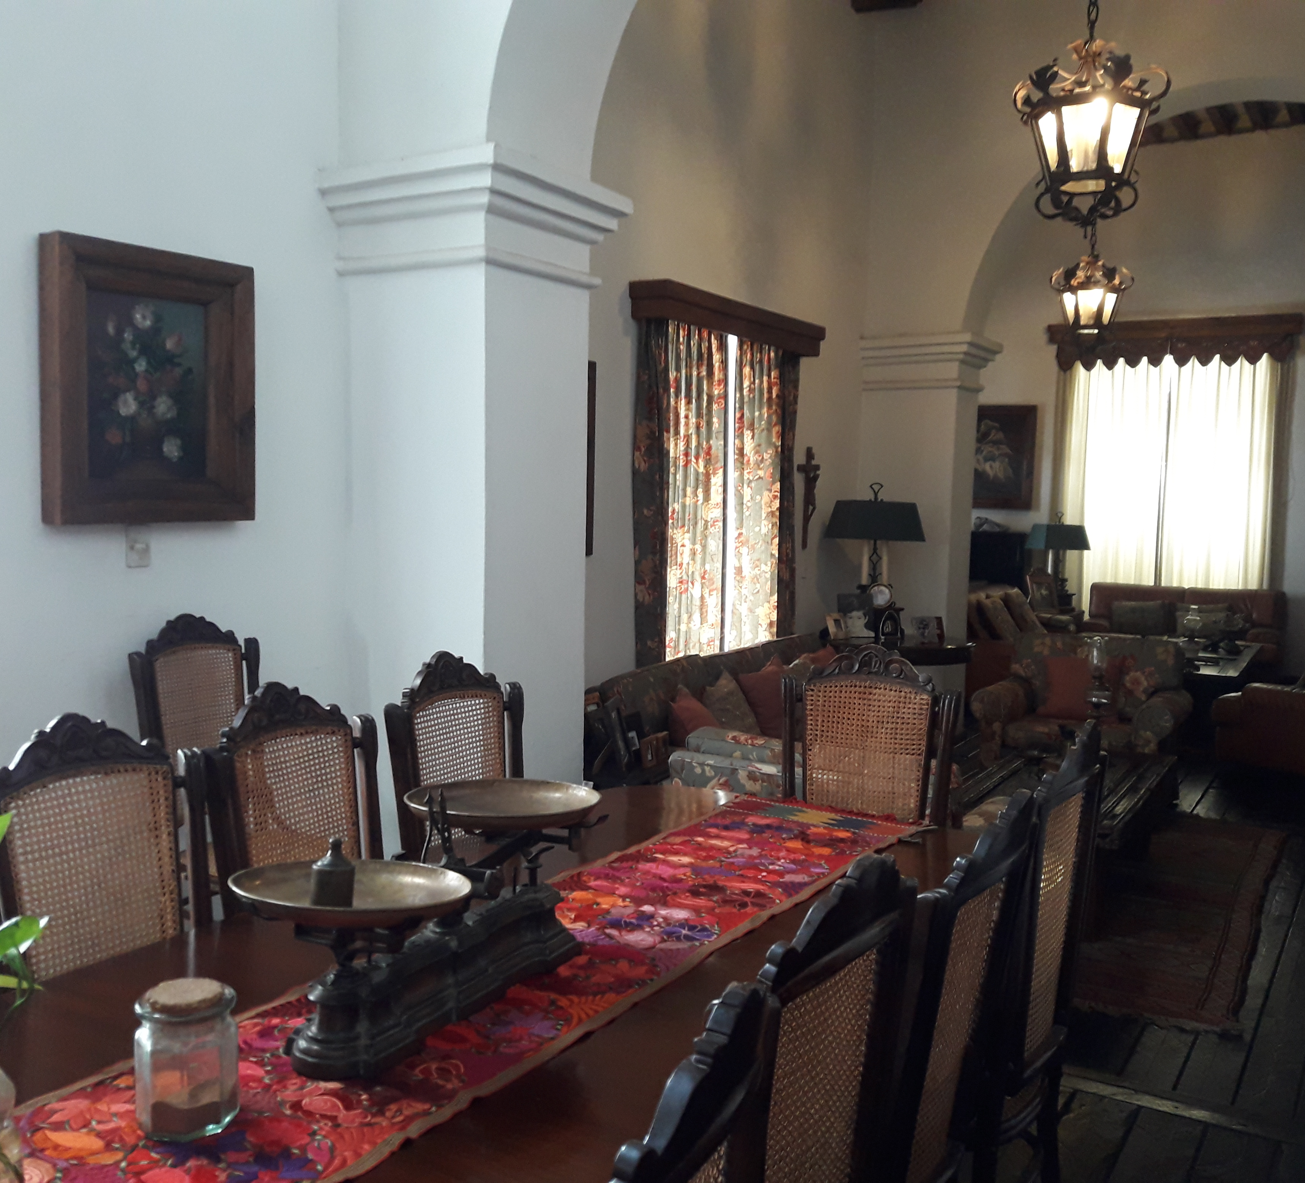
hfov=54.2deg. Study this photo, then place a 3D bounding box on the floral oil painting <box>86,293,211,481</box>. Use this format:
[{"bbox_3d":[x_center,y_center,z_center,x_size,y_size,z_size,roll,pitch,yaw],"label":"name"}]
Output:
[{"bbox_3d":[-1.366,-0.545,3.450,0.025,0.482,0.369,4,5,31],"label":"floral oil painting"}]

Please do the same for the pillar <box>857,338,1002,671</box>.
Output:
[{"bbox_3d":[1.716,-0.347,8.023,0.680,2.412,0.685,4,5,31],"label":"pillar"}]

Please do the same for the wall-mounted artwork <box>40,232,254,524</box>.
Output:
[{"bbox_3d":[-1.354,-0.554,3.468,0.091,0.724,0.611,4,5,31],"label":"wall-mounted artwork"}]

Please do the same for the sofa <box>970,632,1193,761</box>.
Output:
[{"bbox_3d":[2.612,0.667,7.679,1.170,0.760,0.880,3,5,27],"label":"sofa"}]

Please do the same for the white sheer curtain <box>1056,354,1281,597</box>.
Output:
[{"bbox_3d":[4.877,-1.010,12.267,2.020,2.500,0.180,4,5,32],"label":"white sheer curtain"}]

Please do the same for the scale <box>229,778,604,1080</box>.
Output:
[{"bbox_3d":[-0.318,0.468,1.956,0.330,0.350,0.700,3,5,27],"label":"scale"}]

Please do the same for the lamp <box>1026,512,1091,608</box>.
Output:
[{"bbox_3d":[3.925,-0.297,12.298,0.580,0.935,0.300,-1,5,-24],"label":"lamp"}]

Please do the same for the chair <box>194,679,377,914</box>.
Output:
[{"bbox_3d":[-0.536,0.797,2.556,0.550,1.170,0.470,4,5,34],"label":"chair"}]

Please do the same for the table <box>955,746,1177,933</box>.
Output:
[{"bbox_3d":[1.644,0.915,5.032,0.603,0.370,1.341,4,5,31],"label":"table"}]

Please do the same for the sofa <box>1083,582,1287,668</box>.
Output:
[{"bbox_3d":[4.887,0.366,11.874,1.730,0.800,0.880,4,5,32],"label":"sofa"}]

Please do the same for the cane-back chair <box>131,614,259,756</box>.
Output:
[{"bbox_3d":[-1.073,0.622,3.548,0.540,1.100,0.460,4,5,31],"label":"cane-back chair"}]

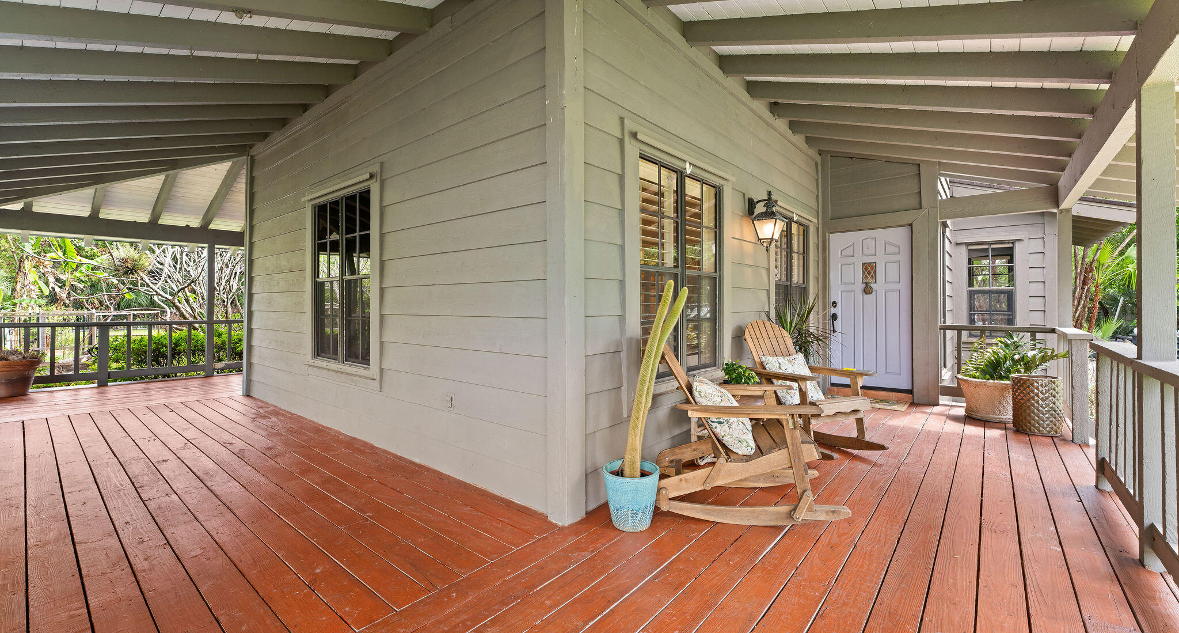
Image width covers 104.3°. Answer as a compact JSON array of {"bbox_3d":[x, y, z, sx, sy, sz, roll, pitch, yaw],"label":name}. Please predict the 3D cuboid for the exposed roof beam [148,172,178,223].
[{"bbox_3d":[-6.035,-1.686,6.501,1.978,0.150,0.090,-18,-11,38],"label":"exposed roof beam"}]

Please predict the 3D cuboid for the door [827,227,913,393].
[{"bbox_3d":[3.602,-0.104,5.898,0.900,2.020,0.060,1,2,39],"label":"door"}]

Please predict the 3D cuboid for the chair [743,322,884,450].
[{"bbox_3d":[1.817,0.581,3.802,0.670,1.000,1.010,-1,1,-23],"label":"chair"}]

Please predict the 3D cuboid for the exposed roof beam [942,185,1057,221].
[{"bbox_3d":[4.549,-1.250,5.137,1.015,0.235,0.090,1,2,39],"label":"exposed roof beam"}]

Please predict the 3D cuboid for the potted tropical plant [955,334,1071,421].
[{"bbox_3d":[4.249,0.617,4.706,0.740,0.890,0.700,1,2,41],"label":"potted tropical plant"}]

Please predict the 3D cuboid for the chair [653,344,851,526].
[{"bbox_3d":[0.913,0.606,2.723,1.010,1.000,0.670,0,1,11],"label":"chair"}]

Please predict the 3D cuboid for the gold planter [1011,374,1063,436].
[{"bbox_3d":[4.164,0.819,4.276,0.335,0.505,0.335,1,2,41],"label":"gold planter"}]

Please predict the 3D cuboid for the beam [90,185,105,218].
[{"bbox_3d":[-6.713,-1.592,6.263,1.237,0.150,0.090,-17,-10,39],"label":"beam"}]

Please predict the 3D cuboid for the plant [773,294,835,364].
[{"bbox_3d":[2.200,0.409,4.731,0.600,1.280,0.620,1,2,41],"label":"plant"}]

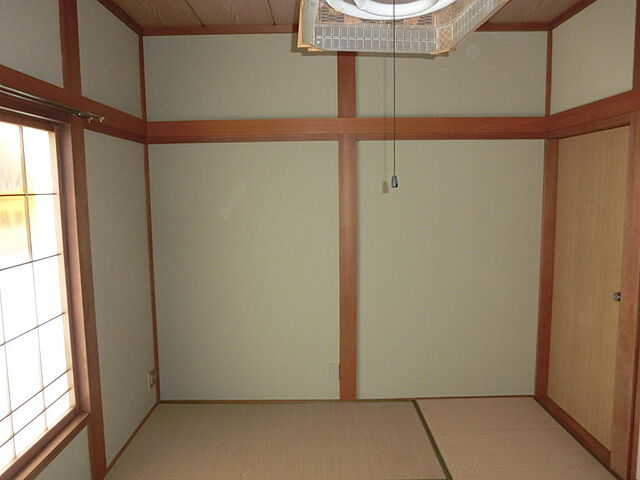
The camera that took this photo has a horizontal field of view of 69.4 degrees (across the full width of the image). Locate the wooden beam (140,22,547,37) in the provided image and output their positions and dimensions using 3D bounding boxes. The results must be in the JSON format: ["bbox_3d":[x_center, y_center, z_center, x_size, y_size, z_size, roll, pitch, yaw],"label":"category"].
[{"bbox_3d":[0.166,-1.347,2.946,2.643,0.060,0.045,-1,6,0],"label":"wooden beam"}]

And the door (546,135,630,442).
[{"bbox_3d":[1.600,0.263,2.762,0.036,1.765,0.760,-1,6,0],"label":"door"}]

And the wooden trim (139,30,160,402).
[{"bbox_3d":[-1.140,-0.079,3.094,0.038,2.464,0.040,-1,6,0],"label":"wooden trim"}]

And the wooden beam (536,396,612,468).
[{"bbox_3d":[1.552,1.147,2.825,0.085,0.045,0.825,-1,6,0],"label":"wooden beam"}]

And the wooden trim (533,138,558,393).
[{"bbox_3d":[1.537,0.218,3.149,0.090,1.775,0.080,-1,6,0],"label":"wooden trim"}]

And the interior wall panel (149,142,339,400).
[{"bbox_3d":[-0.494,0.238,3.156,1.248,1.770,0.040,-1,6,0],"label":"interior wall panel"}]

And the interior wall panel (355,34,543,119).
[{"bbox_3d":[0.857,-1.067,3.016,1.227,0.528,0.040,-1,6,0],"label":"interior wall panel"}]

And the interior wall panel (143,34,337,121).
[{"bbox_3d":[-0.506,-1.044,2.997,1.242,0.528,0.030,-1,6,0],"label":"interior wall panel"}]

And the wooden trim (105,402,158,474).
[{"bbox_3d":[-1.120,1.177,2.836,0.033,0.025,0.799,-1,6,0],"label":"wooden trim"}]

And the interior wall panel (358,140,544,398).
[{"bbox_3d":[0.875,0.223,3.158,1.233,1.770,0.040,-1,6,0],"label":"interior wall panel"}]

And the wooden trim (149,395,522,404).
[{"bbox_3d":[0.198,1.124,3.230,2.610,0.022,0.030,-1,6,0],"label":"wooden trim"}]

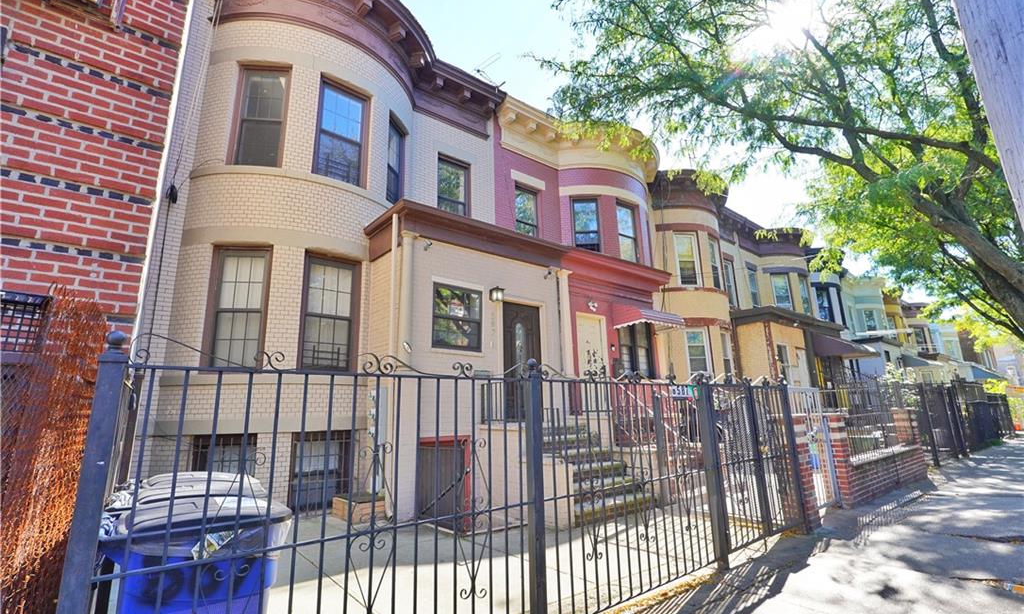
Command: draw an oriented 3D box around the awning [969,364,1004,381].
[{"bbox_3d":[42.359,5.829,40.531,2.033,1.230,1.627,9,-17,-38],"label":"awning"}]

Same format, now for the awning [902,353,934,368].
[{"bbox_3d":[22.049,2.902,24.473,2.600,0.750,0.950,9,-16,-37],"label":"awning"}]

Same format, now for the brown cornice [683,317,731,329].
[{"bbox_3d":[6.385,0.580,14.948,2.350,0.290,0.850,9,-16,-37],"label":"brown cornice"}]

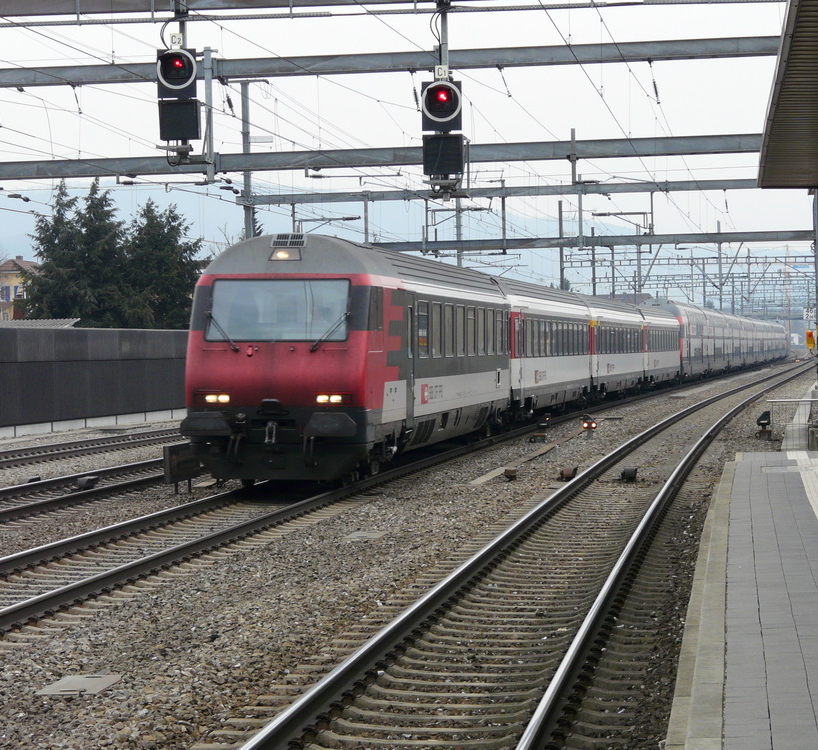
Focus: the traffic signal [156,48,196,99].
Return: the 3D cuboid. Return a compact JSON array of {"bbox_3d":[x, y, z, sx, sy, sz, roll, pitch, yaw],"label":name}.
[{"bbox_3d":[-3.782,-4.915,47.600,0.640,0.790,0.360,-1,1,7],"label":"traffic signal"}]

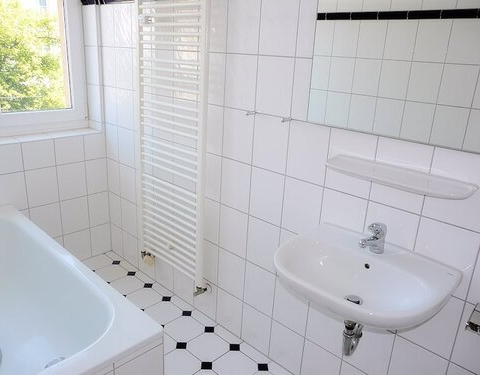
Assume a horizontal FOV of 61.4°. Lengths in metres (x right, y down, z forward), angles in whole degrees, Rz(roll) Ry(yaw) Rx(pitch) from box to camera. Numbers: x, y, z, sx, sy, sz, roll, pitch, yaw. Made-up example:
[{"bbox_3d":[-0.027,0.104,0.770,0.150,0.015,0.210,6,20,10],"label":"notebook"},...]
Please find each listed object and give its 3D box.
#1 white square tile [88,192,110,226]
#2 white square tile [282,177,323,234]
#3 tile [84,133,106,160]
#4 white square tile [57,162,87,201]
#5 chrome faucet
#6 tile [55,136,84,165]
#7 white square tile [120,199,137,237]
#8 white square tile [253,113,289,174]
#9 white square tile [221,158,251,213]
[{"bbox_3d":[-1.018,0.159,2.923,0.015,0.246,0.157,19,25,40],"label":"white square tile"},{"bbox_3d":[0.271,0.091,1.766,0.193,0.246,0.015,19,25,40],"label":"white square tile"},{"bbox_3d":[-0.995,-0.277,2.776,0.015,0.168,0.157,19,25,40],"label":"tile"},{"bbox_3d":[-1.127,-0.042,2.719,0.015,0.246,0.191,19,25,40],"label":"white square tile"},{"bbox_3d":[0.467,0.181,1.399,0.052,0.114,0.150,19,25,40],"label":"chrome faucet"},{"bbox_3d":[-1.117,-0.242,2.651,0.015,0.168,0.191,19,25,40],"label":"tile"},{"bbox_3d":[-0.763,0.210,2.808,0.196,0.248,0.010,19,25,40],"label":"white square tile"},{"bbox_3d":[0.140,-0.196,1.809,0.196,0.248,0.010,19,25,40],"label":"white square tile"},{"bbox_3d":[-0.016,-0.009,2.018,0.193,0.246,0.015,19,25,40],"label":"white square tile"}]

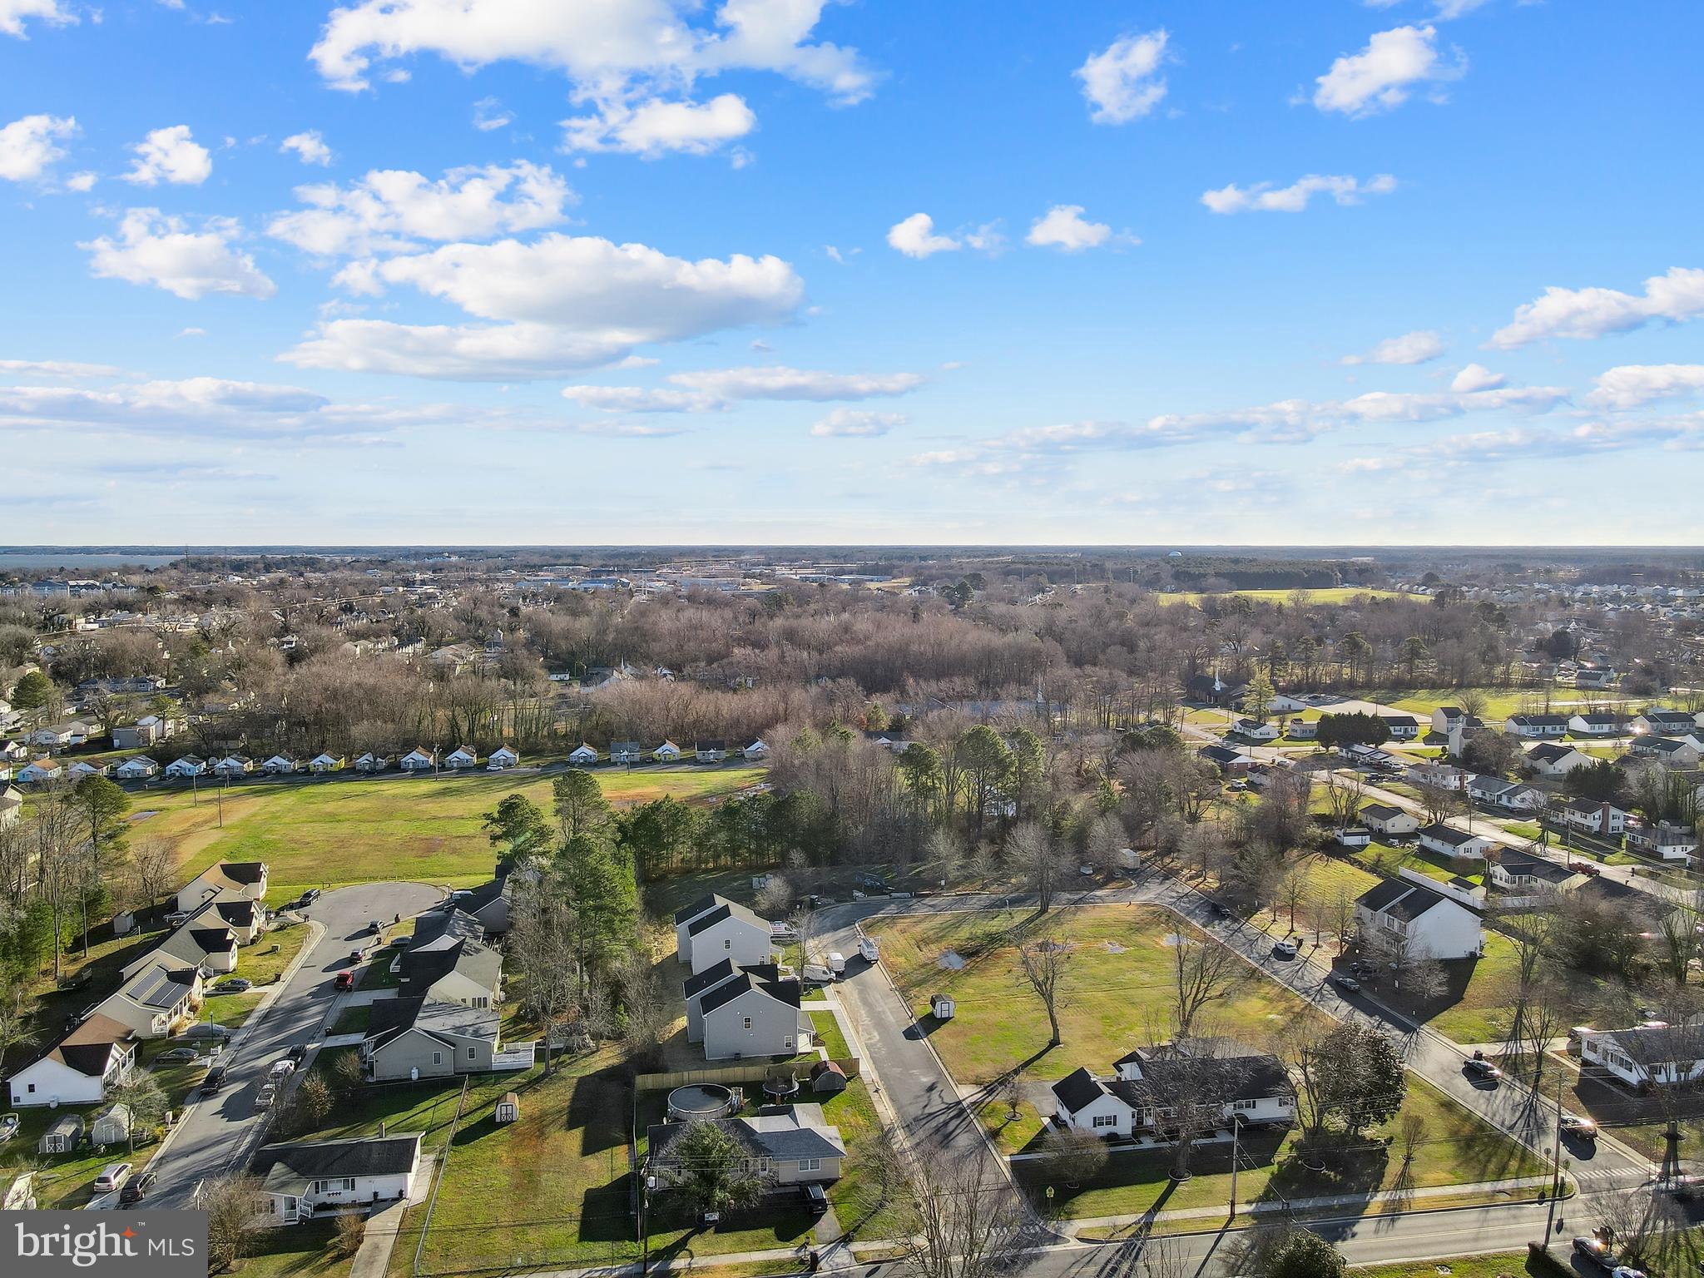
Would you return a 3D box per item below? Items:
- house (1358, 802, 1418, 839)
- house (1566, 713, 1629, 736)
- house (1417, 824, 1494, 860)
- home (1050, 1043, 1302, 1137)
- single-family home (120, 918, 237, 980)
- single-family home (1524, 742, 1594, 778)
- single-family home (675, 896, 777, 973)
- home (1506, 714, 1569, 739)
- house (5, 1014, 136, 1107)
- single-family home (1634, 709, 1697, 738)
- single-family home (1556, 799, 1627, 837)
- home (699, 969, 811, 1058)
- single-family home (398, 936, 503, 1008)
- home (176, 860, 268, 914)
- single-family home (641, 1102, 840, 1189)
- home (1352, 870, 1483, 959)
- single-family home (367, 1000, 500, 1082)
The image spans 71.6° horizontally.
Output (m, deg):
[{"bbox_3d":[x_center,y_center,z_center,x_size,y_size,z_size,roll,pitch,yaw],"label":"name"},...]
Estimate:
[{"bbox_3d":[125.214,41.670,274.786,8.710,4.850,10.890,-1,5,-10],"label":"house"},{"bbox_3d":[263.445,29.624,416.770,15.250,5.740,9.500,-1,5,-10],"label":"house"},{"bbox_3d":[129.377,43.337,254.377,8.410,4.850,13.270,-1,5,-10],"label":"house"},{"bbox_3d":[36.803,52.449,139.798,27.130,5.350,14.060,-1,5,-10],"label":"home"},{"bbox_3d":[-102.900,48.642,183.358,13.860,5.840,14.450,-1,5,-10],"label":"single-family home"},{"bbox_3d":[206.071,34.844,344.966,14.850,7.030,13.370,-1,5,-10],"label":"single-family home"},{"bbox_3d":[-20.167,46.694,188.354,15.440,8.910,12.870,-1,5,-10],"label":"single-family home"},{"bbox_3d":[226.600,28.580,391.470,17.880,5.280,7.620,-1,5,-9],"label":"home"},{"bbox_3d":[-90.330,49.140,138.830,10.260,5.440,12.700,-1,5,-8],"label":"house"},{"bbox_3d":[288.596,29.378,419.788,18.710,5.740,9.310,-1,5,-10],"label":"single-family home"},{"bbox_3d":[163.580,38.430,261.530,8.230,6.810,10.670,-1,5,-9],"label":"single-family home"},{"bbox_3d":[-12.100,46.900,147.850,13.410,8.430,6.300,-1,5,-10],"label":"home"},{"bbox_3d":[-58.691,49.267,172.672,14.060,6.340,14.850,-1,5,-10],"label":"single-family home"},{"bbox_3d":[-110.890,43.270,209.140,11.990,5.690,12.400,-1,5,-10],"label":"home"},{"bbox_3d":[-10.900,51.090,120.940,19.310,4.470,10.770,-1,5,-7],"label":"single-family home"},{"bbox_3d":[88.750,43.470,185.430,13.820,9.150,11.990,-1,5,-8],"label":"home"},{"bbox_3d":[-51.660,48.330,145.390,15.750,6.000,12.400,-1,5,-9],"label":"single-family home"}]

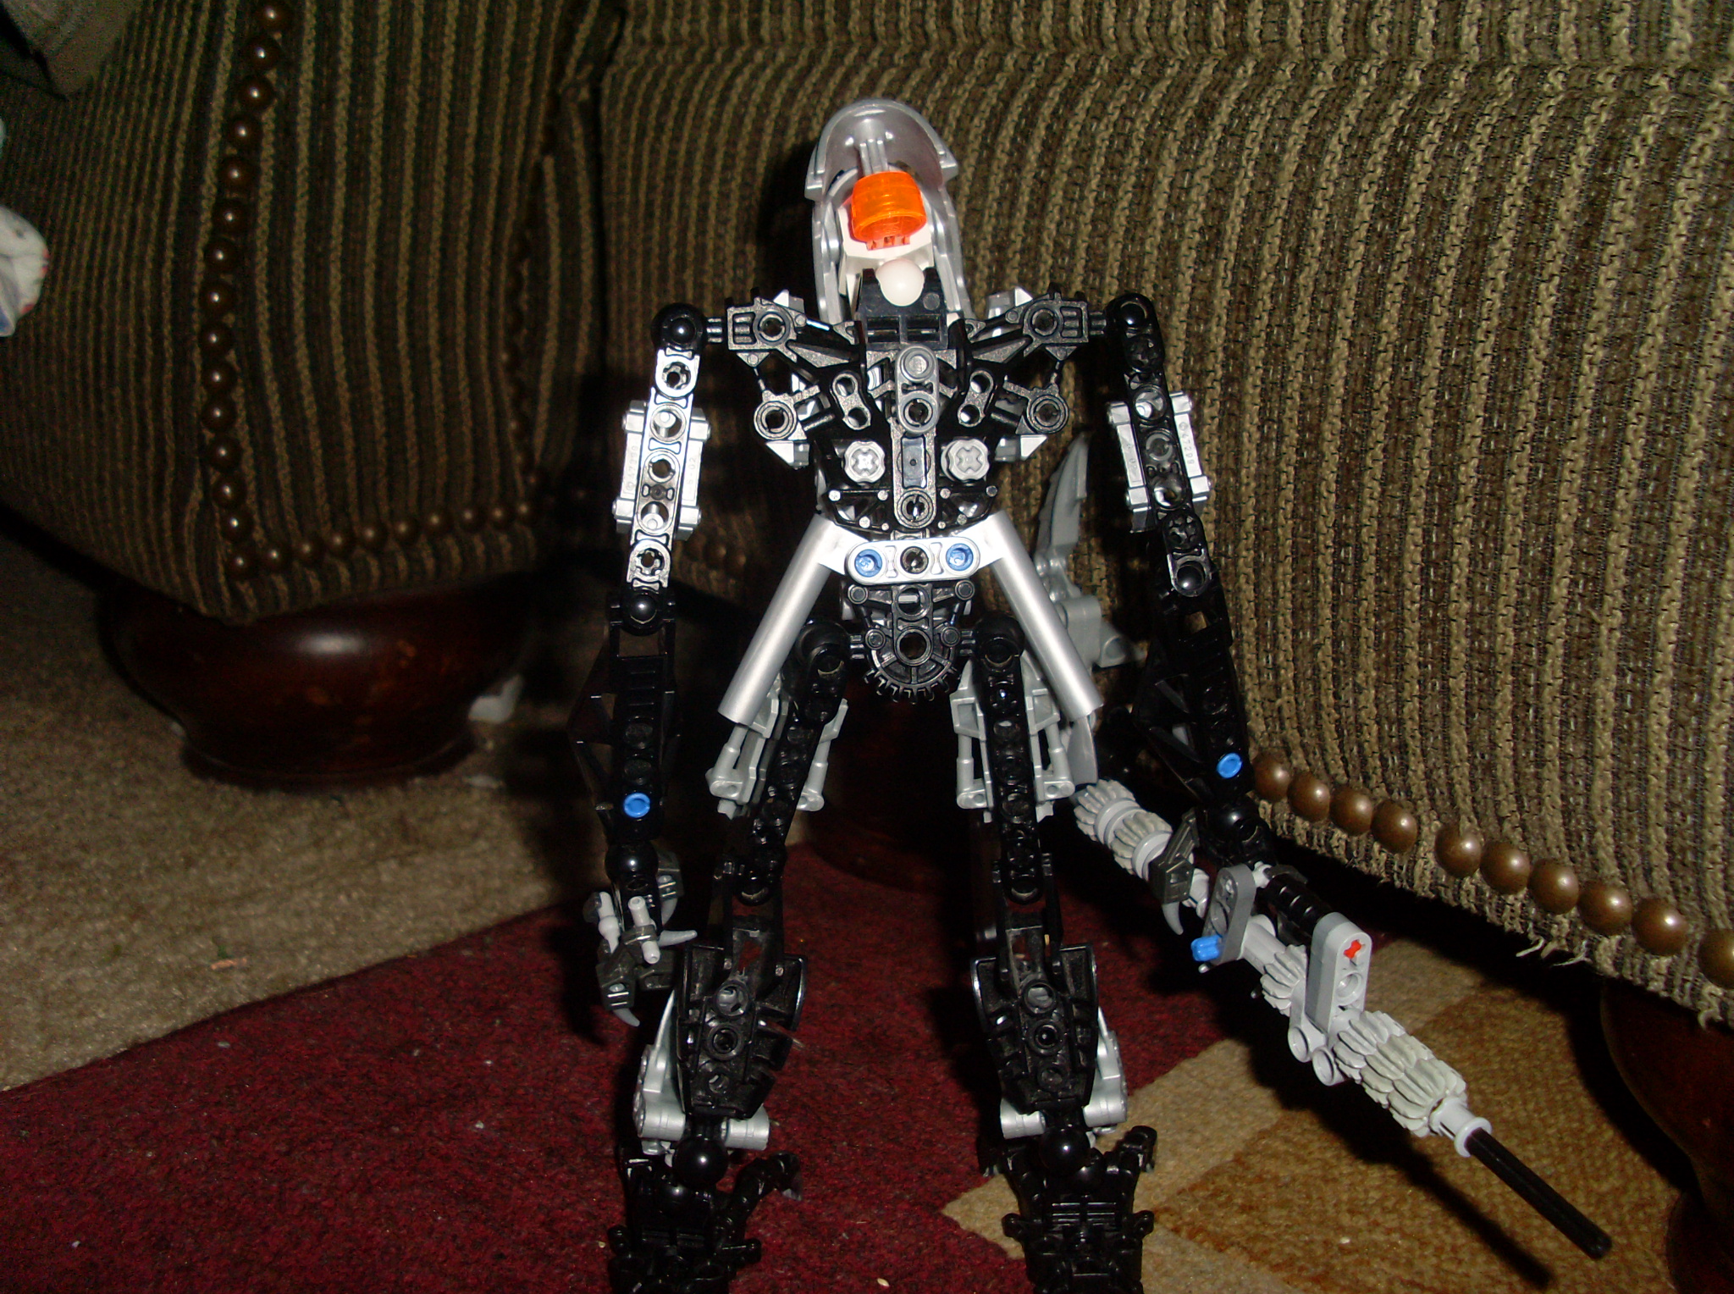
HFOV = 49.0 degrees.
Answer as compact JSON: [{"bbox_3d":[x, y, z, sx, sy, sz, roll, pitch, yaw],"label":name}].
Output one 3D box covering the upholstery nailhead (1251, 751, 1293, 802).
[{"bbox_3d":[0.089,0.028,0.418,0.011,0.011,0.005,17,25,42],"label":"upholstery nailhead"}]

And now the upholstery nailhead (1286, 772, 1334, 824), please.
[{"bbox_3d":[0.096,0.032,0.411,0.011,0.011,0.005,17,25,42],"label":"upholstery nailhead"}]

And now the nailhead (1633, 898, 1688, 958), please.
[{"bbox_3d":[0.160,0.057,0.385,0.006,0.011,0.011,-12,21,-35],"label":"nailhead"}]

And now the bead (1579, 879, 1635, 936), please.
[{"bbox_3d":[0.153,0.054,0.393,0.006,0.011,0.011,-12,21,-35],"label":"bead"}]

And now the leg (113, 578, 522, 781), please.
[{"bbox_3d":[-0.187,0.001,0.656,0.142,0.070,0.142,-6,18,-18],"label":"leg"}]

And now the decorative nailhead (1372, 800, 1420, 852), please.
[{"bbox_3d":[0.121,0.041,0.435,0.006,0.011,0.011,-12,21,-35],"label":"decorative nailhead"}]

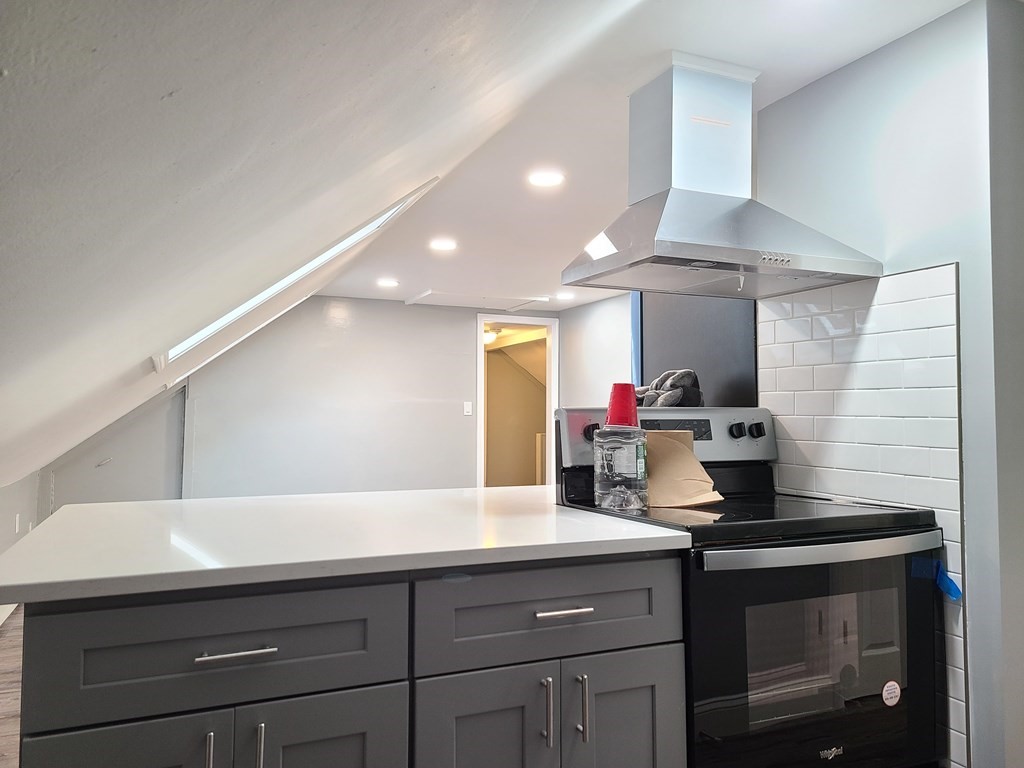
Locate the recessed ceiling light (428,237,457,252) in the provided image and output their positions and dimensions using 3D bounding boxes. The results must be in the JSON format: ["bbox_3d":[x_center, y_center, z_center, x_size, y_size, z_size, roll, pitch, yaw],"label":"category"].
[{"bbox_3d":[-0.423,-0.861,4.764,0.170,0.030,0.170,1,-2,-23],"label":"recessed ceiling light"}]

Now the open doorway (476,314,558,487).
[{"bbox_3d":[0.049,0.396,7.761,0.886,2.148,0.130,1,-2,-23],"label":"open doorway"}]

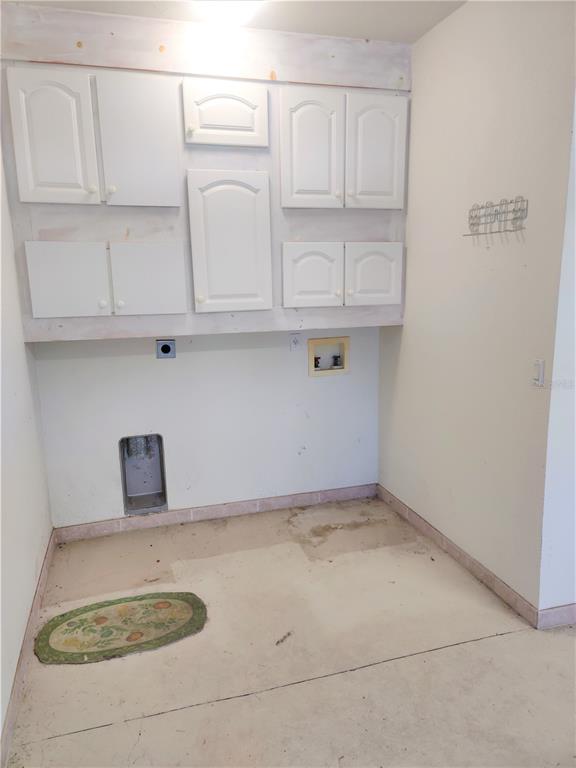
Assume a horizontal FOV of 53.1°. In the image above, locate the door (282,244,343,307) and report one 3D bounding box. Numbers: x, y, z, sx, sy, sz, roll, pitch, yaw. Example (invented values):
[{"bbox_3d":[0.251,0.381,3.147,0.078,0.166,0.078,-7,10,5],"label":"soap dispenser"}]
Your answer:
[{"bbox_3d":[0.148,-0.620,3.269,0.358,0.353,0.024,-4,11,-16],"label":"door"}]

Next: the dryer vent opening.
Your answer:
[{"bbox_3d":[-0.897,0.546,3.579,0.260,0.484,0.110,-4,11,-16],"label":"dryer vent opening"}]

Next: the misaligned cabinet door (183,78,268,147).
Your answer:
[{"bbox_3d":[-0.307,-1.354,2.894,0.428,0.303,0.022,-4,11,-16],"label":"misaligned cabinet door"}]

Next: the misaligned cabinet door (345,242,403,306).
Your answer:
[{"bbox_3d":[0.478,-0.615,3.233,0.345,0.344,0.025,-4,11,-16],"label":"misaligned cabinet door"}]

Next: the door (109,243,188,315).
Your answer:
[{"bbox_3d":[-0.692,-0.525,2.894,0.361,0.354,0.025,-4,11,-16],"label":"door"}]

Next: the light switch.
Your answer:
[{"bbox_3d":[1.045,-0.044,2.398,0.013,0.115,0.072,-4,11,-16],"label":"light switch"}]

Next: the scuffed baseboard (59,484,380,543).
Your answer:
[{"bbox_3d":[-0.377,0.827,3.723,2.100,0.105,0.014,-4,11,-16],"label":"scuffed baseboard"}]

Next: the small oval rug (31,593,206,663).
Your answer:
[{"bbox_3d":[-0.744,1.090,2.624,0.749,0.010,0.470,-4,11,-16],"label":"small oval rug"}]

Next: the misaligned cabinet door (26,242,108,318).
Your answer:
[{"bbox_3d":[-1.053,-0.503,2.789,0.362,0.356,0.025,-4,11,-16],"label":"misaligned cabinet door"}]

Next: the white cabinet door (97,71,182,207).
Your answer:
[{"bbox_3d":[-0.712,-1.155,2.771,0.358,0.576,0.025,-4,11,-16],"label":"white cabinet door"}]

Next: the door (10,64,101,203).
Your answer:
[{"bbox_3d":[-1.075,-1.131,2.666,0.349,0.574,0.025,-4,11,-16],"label":"door"}]

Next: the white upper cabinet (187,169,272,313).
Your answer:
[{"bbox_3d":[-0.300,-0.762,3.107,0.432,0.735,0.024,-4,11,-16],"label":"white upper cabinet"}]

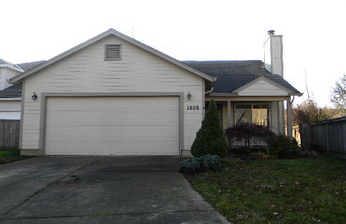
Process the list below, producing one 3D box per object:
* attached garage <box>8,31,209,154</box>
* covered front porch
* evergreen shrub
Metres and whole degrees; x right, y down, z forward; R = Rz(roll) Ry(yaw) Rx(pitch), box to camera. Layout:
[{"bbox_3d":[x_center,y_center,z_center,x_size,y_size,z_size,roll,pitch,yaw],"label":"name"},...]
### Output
[{"bbox_3d":[-2.098,-0.483,12.990,7.400,4.560,6.200,0,-5,2],"label":"attached garage"},{"bbox_3d":[3.553,0.539,14.205,4.400,2.550,1.950,0,-5,2],"label":"covered front porch"},{"bbox_3d":[1.202,0.567,9.320,1.250,1.940,1.220,0,-5,2],"label":"evergreen shrub"}]

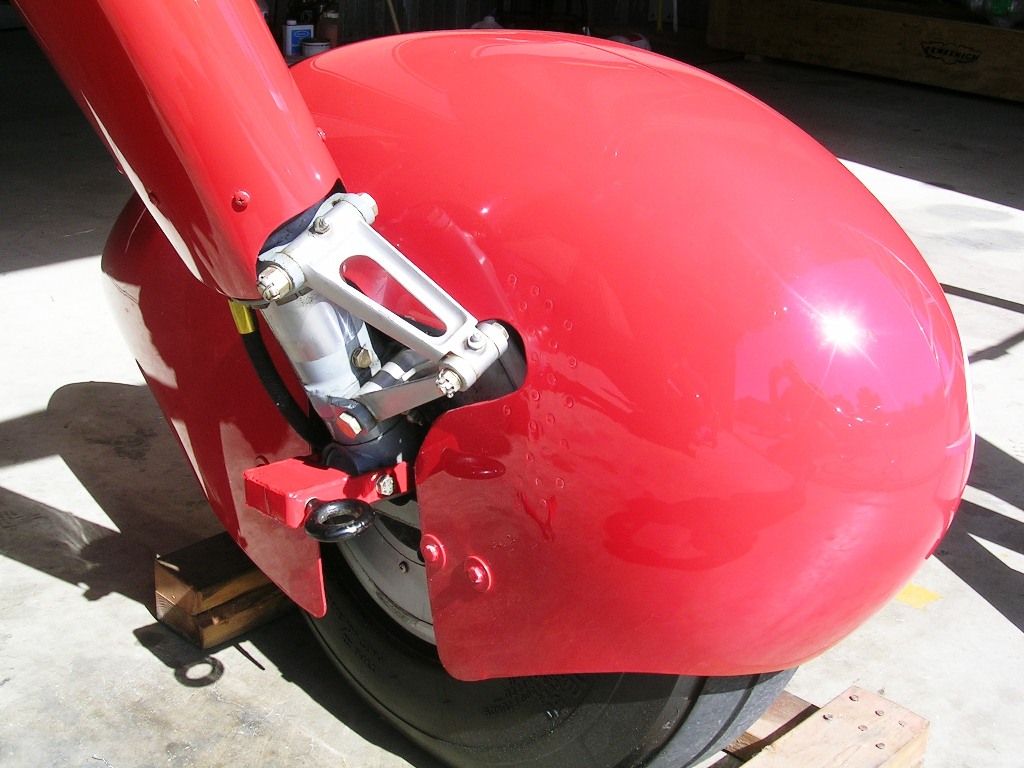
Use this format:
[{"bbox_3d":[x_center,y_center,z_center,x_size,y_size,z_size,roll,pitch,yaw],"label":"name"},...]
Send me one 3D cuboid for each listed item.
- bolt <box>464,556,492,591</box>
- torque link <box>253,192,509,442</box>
[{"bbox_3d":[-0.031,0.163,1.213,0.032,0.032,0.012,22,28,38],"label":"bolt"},{"bbox_3d":[-0.074,-0.026,1.080,0.175,0.198,0.112,22,55,38],"label":"torque link"}]

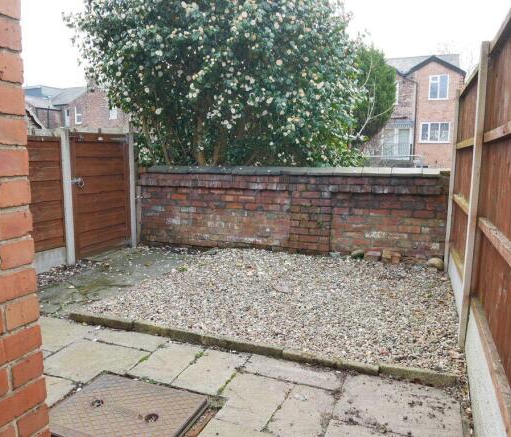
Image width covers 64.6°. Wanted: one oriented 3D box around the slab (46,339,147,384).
[{"bbox_3d":[-1.084,0.959,2.665,0.610,0.050,0.492,3,7,21],"label":"slab"}]

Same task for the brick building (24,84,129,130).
[{"bbox_3d":[-14.216,-6.269,31.487,8.500,7.300,7.500,3,7,21],"label":"brick building"}]

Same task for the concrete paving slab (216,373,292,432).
[{"bbox_3d":[-0.026,1.016,2.234,0.343,0.050,0.461,3,7,21],"label":"concrete paving slab"}]

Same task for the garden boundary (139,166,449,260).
[{"bbox_3d":[0.242,-0.117,5.227,4.065,1.082,0.300,3,7,21],"label":"garden boundary"}]

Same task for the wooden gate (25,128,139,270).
[{"bbox_3d":[-2.081,-0.285,4.974,0.110,1.591,1.735,3,7,21],"label":"wooden gate"}]

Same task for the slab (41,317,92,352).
[{"bbox_3d":[-1.598,0.900,3.129,0.653,0.050,0.495,3,7,21],"label":"slab"}]

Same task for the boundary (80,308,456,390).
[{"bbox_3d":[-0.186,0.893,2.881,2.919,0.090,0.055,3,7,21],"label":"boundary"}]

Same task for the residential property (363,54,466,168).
[{"bbox_3d":[9.159,-5.841,23.969,6.200,7.000,6.300,3,7,21],"label":"residential property"}]

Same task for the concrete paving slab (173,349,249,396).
[{"bbox_3d":[-0.270,0.976,2.557,0.304,0.050,0.514,3,7,21],"label":"concrete paving slab"}]

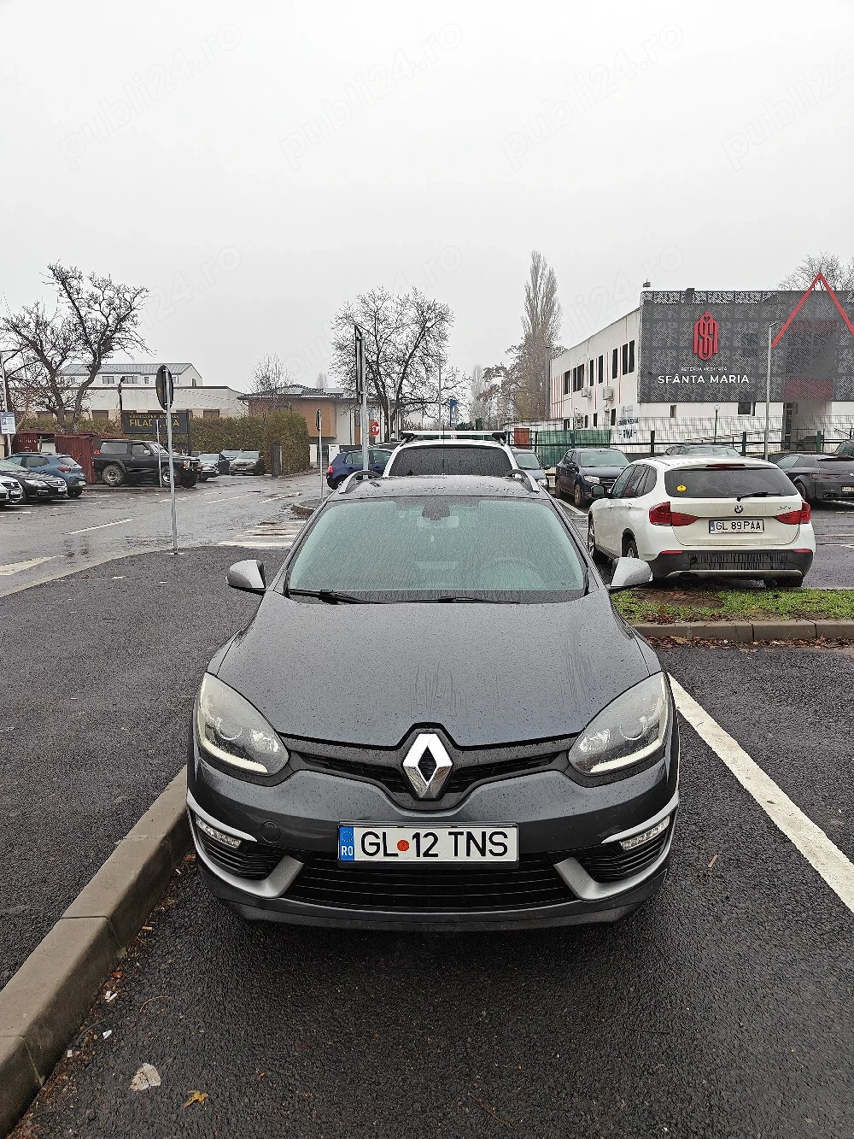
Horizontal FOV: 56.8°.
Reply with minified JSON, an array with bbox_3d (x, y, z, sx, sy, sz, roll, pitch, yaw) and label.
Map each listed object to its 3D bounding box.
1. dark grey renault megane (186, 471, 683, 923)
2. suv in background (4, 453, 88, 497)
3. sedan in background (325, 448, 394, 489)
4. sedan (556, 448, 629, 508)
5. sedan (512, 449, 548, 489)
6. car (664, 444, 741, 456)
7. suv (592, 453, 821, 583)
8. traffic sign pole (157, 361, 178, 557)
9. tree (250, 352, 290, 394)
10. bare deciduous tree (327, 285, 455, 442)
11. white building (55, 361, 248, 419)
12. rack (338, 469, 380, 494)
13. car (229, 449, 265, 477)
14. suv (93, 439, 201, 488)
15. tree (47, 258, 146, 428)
[{"bbox_3d":[0.074,0.163,4.484,1.810,1.507,4.560,0,9,2],"label":"dark grey renault megane"},{"bbox_3d":[-13.460,-3.089,26.099,4.200,1.540,1.800,1,9,9],"label":"suv in background"},{"bbox_3d":[-1.394,-3.655,28.981,4.200,1.480,1.770,1,9,8],"label":"sedan in background"},{"bbox_3d":[4.781,-2.667,22.108,1.740,1.520,4.350,-1,9,0],"label":"sedan"},{"bbox_3d":[2.211,-2.541,21.480,1.750,1.530,4.200,-1,9,0],"label":"sedan"},{"bbox_3d":[7.200,-2.532,20.900,1.780,1.480,4.400,0,9,2],"label":"car"},{"bbox_3d":[3.202,-0.713,9.973,1.800,1.545,4.454,0,9,3],"label":"suv"},{"bbox_3d":[-3.803,-1.585,11.589,0.110,2.725,0.640,0,9,5],"label":"traffic sign pole"},{"bbox_3d":[-10.800,-10.662,54.000,3.000,7.800,3.000,-1,9,0],"label":"tree"},{"bbox_3d":[-2.209,-10.999,46.169,7.300,10.600,7.100,-1,9,0],"label":"bare deciduous tree"},{"bbox_3d":[-26.200,-14.938,76.000,17.000,9.800,14.000,-1,9,-3],"label":"white building"},{"bbox_3d":[-0.432,-0.627,5.388,0.090,0.120,1.960,-1,9,1],"label":"rack"},{"bbox_3d":[-11.150,-6.784,49.400,1.780,1.570,4.300,-1,9,-4],"label":"car"},{"bbox_3d":[-10.950,-4.177,31.200,4.100,1.850,1.800,1,9,10],"label":"suv"},{"bbox_3d":[-16.162,-9.411,38.193,5.300,10.300,5.200,-1,9,0],"label":"tree"}]

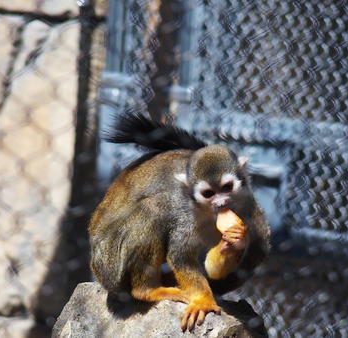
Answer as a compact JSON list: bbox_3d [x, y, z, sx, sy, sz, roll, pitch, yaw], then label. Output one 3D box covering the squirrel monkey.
[{"bbox_3d":[0.004,0.050,3.700,0.135,0.195,0.190,-8,12,-41],"label":"squirrel monkey"}]

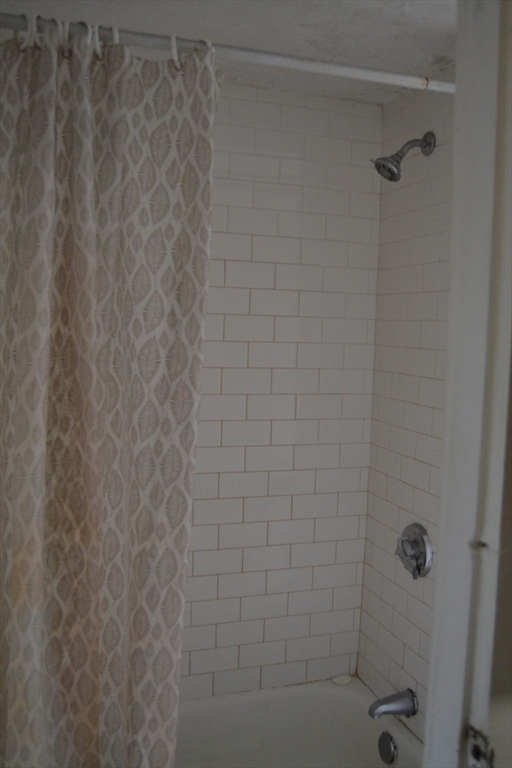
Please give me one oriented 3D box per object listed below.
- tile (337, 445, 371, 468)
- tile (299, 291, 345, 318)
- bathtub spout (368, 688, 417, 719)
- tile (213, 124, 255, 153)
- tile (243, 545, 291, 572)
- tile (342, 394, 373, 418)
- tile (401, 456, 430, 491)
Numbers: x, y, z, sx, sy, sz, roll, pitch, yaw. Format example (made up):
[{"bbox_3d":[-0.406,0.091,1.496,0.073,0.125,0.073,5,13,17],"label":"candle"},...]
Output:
[{"bbox_3d":[0.313,0.227,2.231,0.104,0.076,0.008,0,5,-19],"label":"tile"},{"bbox_3d":[0.203,-0.241,2.155,0.152,0.076,0.009,0,5,-18],"label":"tile"},{"bbox_3d":[0.374,0.908,1.984,0.132,0.084,0.070,0,5,-18],"label":"bathtub spout"},{"bbox_3d":[-0.077,-0.701,2.003,0.153,0.076,0.009,0,5,-18],"label":"tile"},{"bbox_3d":[0.034,0.538,2.174,0.152,0.076,0.009,0,5,-18],"label":"tile"},{"bbox_3d":[0.315,0.070,2.207,0.103,0.076,0.009,0,5,-18],"label":"tile"},{"bbox_3d":[0.451,0.250,1.977,0.008,0.076,0.152,0,5,-18],"label":"tile"}]

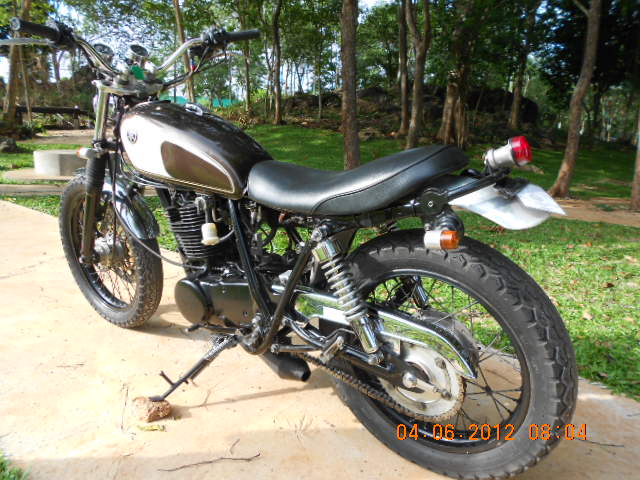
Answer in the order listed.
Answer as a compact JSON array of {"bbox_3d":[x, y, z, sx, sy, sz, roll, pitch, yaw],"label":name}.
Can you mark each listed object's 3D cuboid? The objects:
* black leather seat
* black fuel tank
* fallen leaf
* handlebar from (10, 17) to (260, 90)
[{"bbox_3d":[0.072,-0.172,1.170,0.565,0.170,0.250,12,25,34],"label":"black leather seat"},{"bbox_3d":[-0.347,-0.290,1.443,0.580,0.245,0.270,12,25,34],"label":"black fuel tank"},{"bbox_3d":[-0.491,0.551,1.402,0.085,0.010,0.026,3,17,8],"label":"fallen leaf"},{"bbox_3d":[-0.528,-0.566,1.470,0.220,0.185,0.790,14,26,37],"label":"handlebar"}]

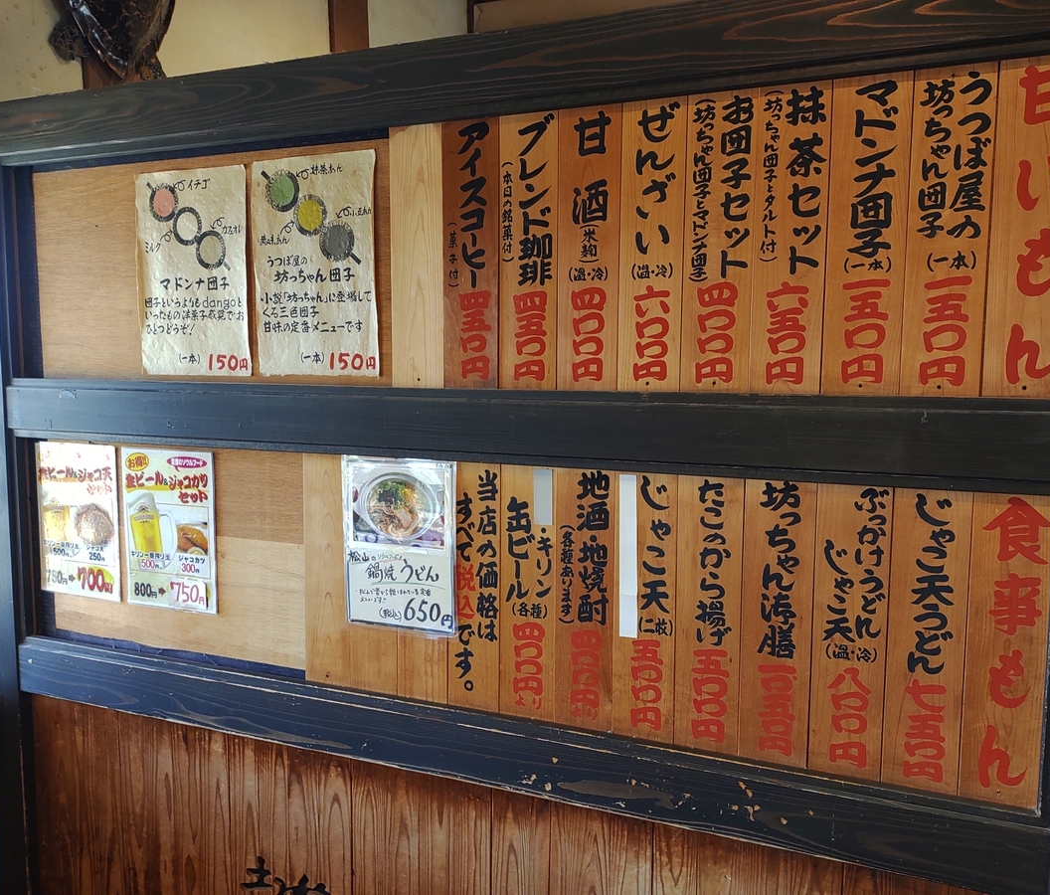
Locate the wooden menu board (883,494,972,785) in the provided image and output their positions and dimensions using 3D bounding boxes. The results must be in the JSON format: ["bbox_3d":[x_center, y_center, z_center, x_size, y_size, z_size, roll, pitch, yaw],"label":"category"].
[{"bbox_3d":[0.516,0.247,1.197,0.092,0.401,0.013,3,6,24],"label":"wooden menu board"}]

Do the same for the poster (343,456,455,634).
[{"bbox_3d":[-0.204,0.155,1.504,0.210,0.287,0.006,3,6,24],"label":"poster"}]

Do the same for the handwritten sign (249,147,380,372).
[{"bbox_3d":[-0.348,-0.301,1.554,0.246,0.360,0.010,3,6,24],"label":"handwritten sign"}]

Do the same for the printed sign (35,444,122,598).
[{"bbox_3d":[-0.869,0.142,1.803,0.214,0.300,0.006,3,6,24],"label":"printed sign"}]

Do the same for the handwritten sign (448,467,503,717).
[{"bbox_3d":[-0.078,0.223,1.487,0.093,0.398,0.015,3,6,24],"label":"handwritten sign"}]

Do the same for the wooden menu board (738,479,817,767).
[{"bbox_3d":[0.352,0.243,1.296,0.097,0.398,0.015,3,6,24],"label":"wooden menu board"}]

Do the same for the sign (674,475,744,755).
[{"bbox_3d":[0.264,0.239,1.335,0.096,0.398,0.015,3,6,24],"label":"sign"}]

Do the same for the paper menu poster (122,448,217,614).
[{"bbox_3d":[-0.654,0.151,1.706,0.220,0.296,0.006,3,6,24],"label":"paper menu poster"}]

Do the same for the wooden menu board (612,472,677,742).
[{"bbox_3d":[0.176,0.230,1.350,0.094,0.399,0.013,3,6,24],"label":"wooden menu board"}]

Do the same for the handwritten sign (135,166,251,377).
[{"bbox_3d":[-0.586,-0.304,1.631,0.249,0.356,0.006,3,6,24],"label":"handwritten sign"}]

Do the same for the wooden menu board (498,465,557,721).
[{"bbox_3d":[0.007,0.227,1.449,0.094,0.398,0.015,3,6,24],"label":"wooden menu board"}]

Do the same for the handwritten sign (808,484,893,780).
[{"bbox_3d":[0.440,0.248,1.258,0.095,0.398,0.015,3,6,24],"label":"handwritten sign"}]

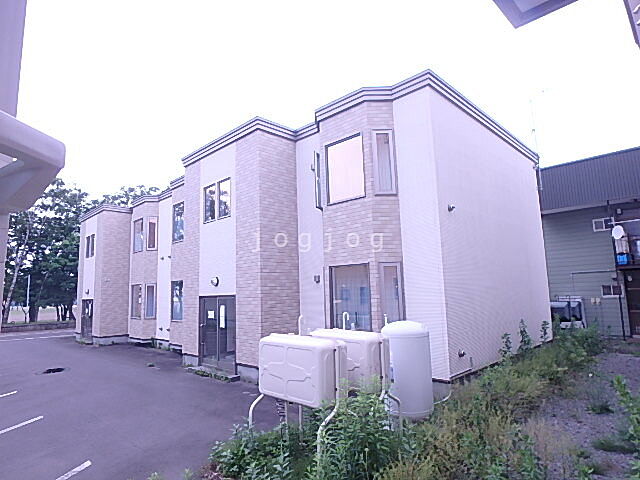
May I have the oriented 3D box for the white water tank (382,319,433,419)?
[{"bbox_3d":[1.588,2.277,7.073,0.850,1.575,0.850,-2,-8,0],"label":"white water tank"}]

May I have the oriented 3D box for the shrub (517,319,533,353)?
[{"bbox_3d":[5.316,2.551,10.089,0.380,0.950,0.380,-9,-10,43],"label":"shrub"}]

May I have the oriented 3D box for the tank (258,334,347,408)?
[{"bbox_3d":[-0.230,1.792,5.434,1.225,0.753,0.600,-9,-10,43],"label":"tank"}]

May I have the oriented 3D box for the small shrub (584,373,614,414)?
[{"bbox_3d":[4.871,2.666,6.831,0.450,0.630,0.450,-9,-10,43],"label":"small shrub"}]

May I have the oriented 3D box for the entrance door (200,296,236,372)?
[{"bbox_3d":[-2.953,2.656,11.228,1.960,2.070,0.120,-9,-10,43],"label":"entrance door"}]

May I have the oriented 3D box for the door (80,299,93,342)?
[{"bbox_3d":[-11.989,4.166,20.067,1.930,2.070,0.120,-9,-10,43],"label":"door"}]

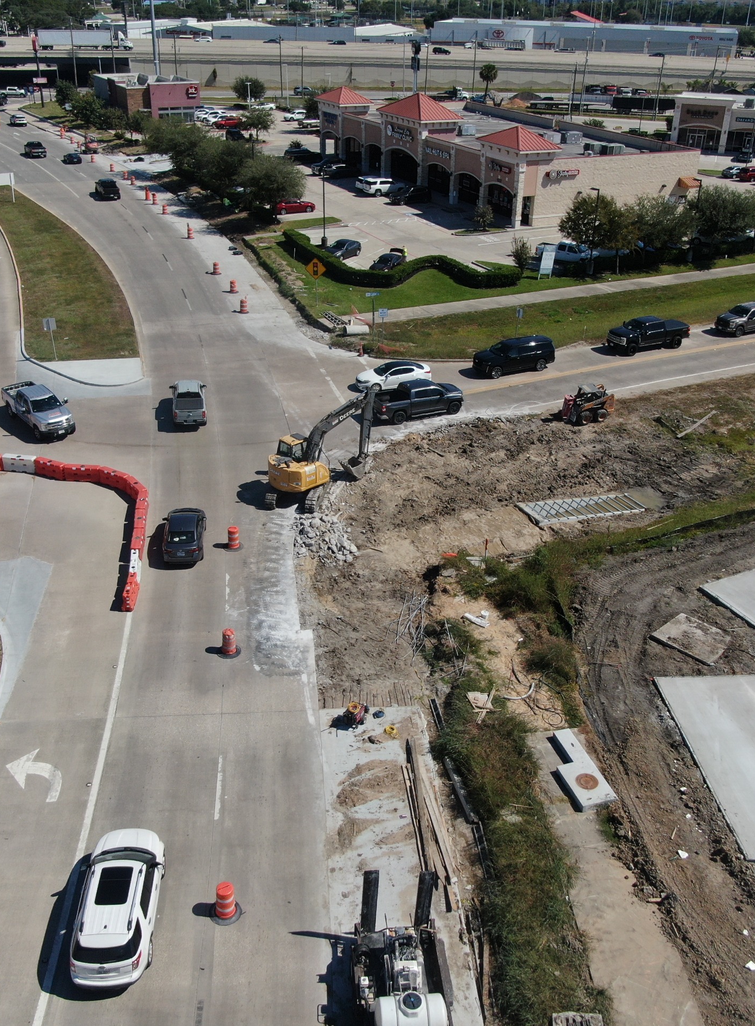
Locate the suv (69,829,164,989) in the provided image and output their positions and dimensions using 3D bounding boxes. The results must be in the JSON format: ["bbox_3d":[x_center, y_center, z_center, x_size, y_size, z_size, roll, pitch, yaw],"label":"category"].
[{"bbox_3d":[-7.203,10.705,26.636,2.000,1.780,4.970,-1,29,-5],"label":"suv"}]

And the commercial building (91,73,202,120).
[{"bbox_3d":[-42.622,-76.501,175.396,13.300,6.800,21.000,-16,34,-26],"label":"commercial building"}]

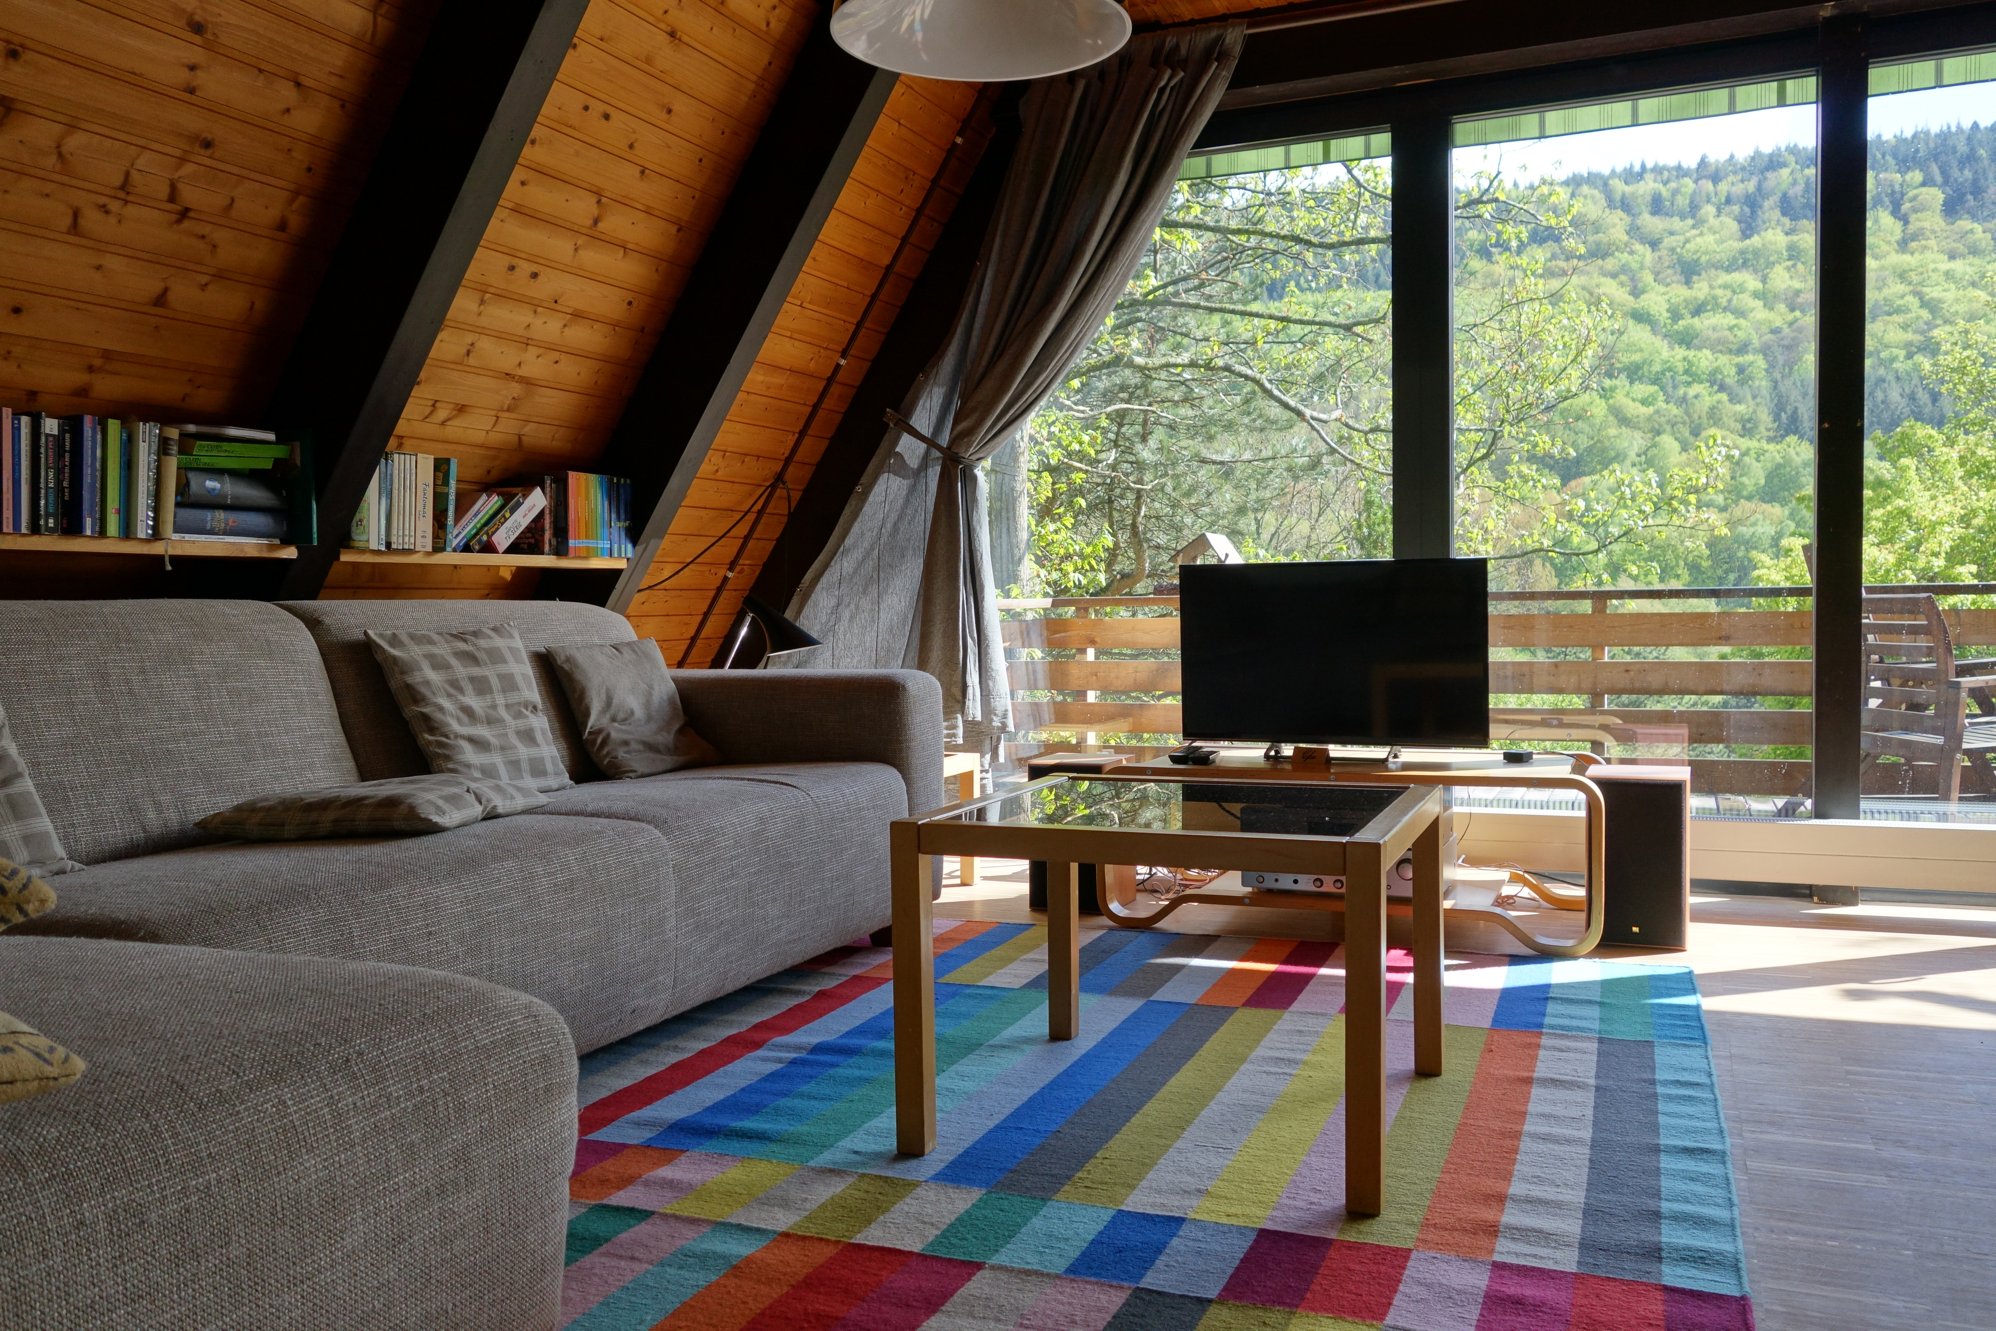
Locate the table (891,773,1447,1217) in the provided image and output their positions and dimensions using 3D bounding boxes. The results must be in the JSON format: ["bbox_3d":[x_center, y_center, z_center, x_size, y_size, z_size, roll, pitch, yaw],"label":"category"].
[{"bbox_3d":[0.293,0.442,2.371,0.673,0.473,0.664,0,3,21],"label":"table"}]

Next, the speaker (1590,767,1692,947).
[{"bbox_3d":[1.444,0.425,3.510,0.202,0.370,0.259,0,3,22],"label":"speaker"}]

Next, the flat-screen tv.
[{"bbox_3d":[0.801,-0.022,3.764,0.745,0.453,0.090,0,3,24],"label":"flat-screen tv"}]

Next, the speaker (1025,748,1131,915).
[{"bbox_3d":[0.222,0.425,3.979,0.196,0.369,0.263,0,3,22],"label":"speaker"}]

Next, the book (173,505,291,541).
[{"bbox_3d":[-1.414,-0.248,2.748,0.165,0.047,0.239,0,3,22],"label":"book"}]

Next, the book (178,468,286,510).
[{"bbox_3d":[-1.406,-0.308,2.755,0.155,0.060,0.218,0,3,22],"label":"book"}]

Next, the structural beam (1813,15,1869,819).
[{"bbox_3d":[2.067,-0.488,3.822,0.101,2.149,0.120,0,3,22],"label":"structural beam"}]

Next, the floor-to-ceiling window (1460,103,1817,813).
[{"bbox_3d":[1.641,-0.521,4.049,0.883,1.895,0.080,0,3,22],"label":"floor-to-ceiling window"}]

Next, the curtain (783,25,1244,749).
[{"bbox_3d":[-0.053,-0.706,4.471,1.562,1.998,0.160,0,3,22],"label":"curtain"}]

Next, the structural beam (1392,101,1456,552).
[{"bbox_3d":[1.168,-0.472,4.248,0.156,2.030,0.100,0,3,22],"label":"structural beam"}]

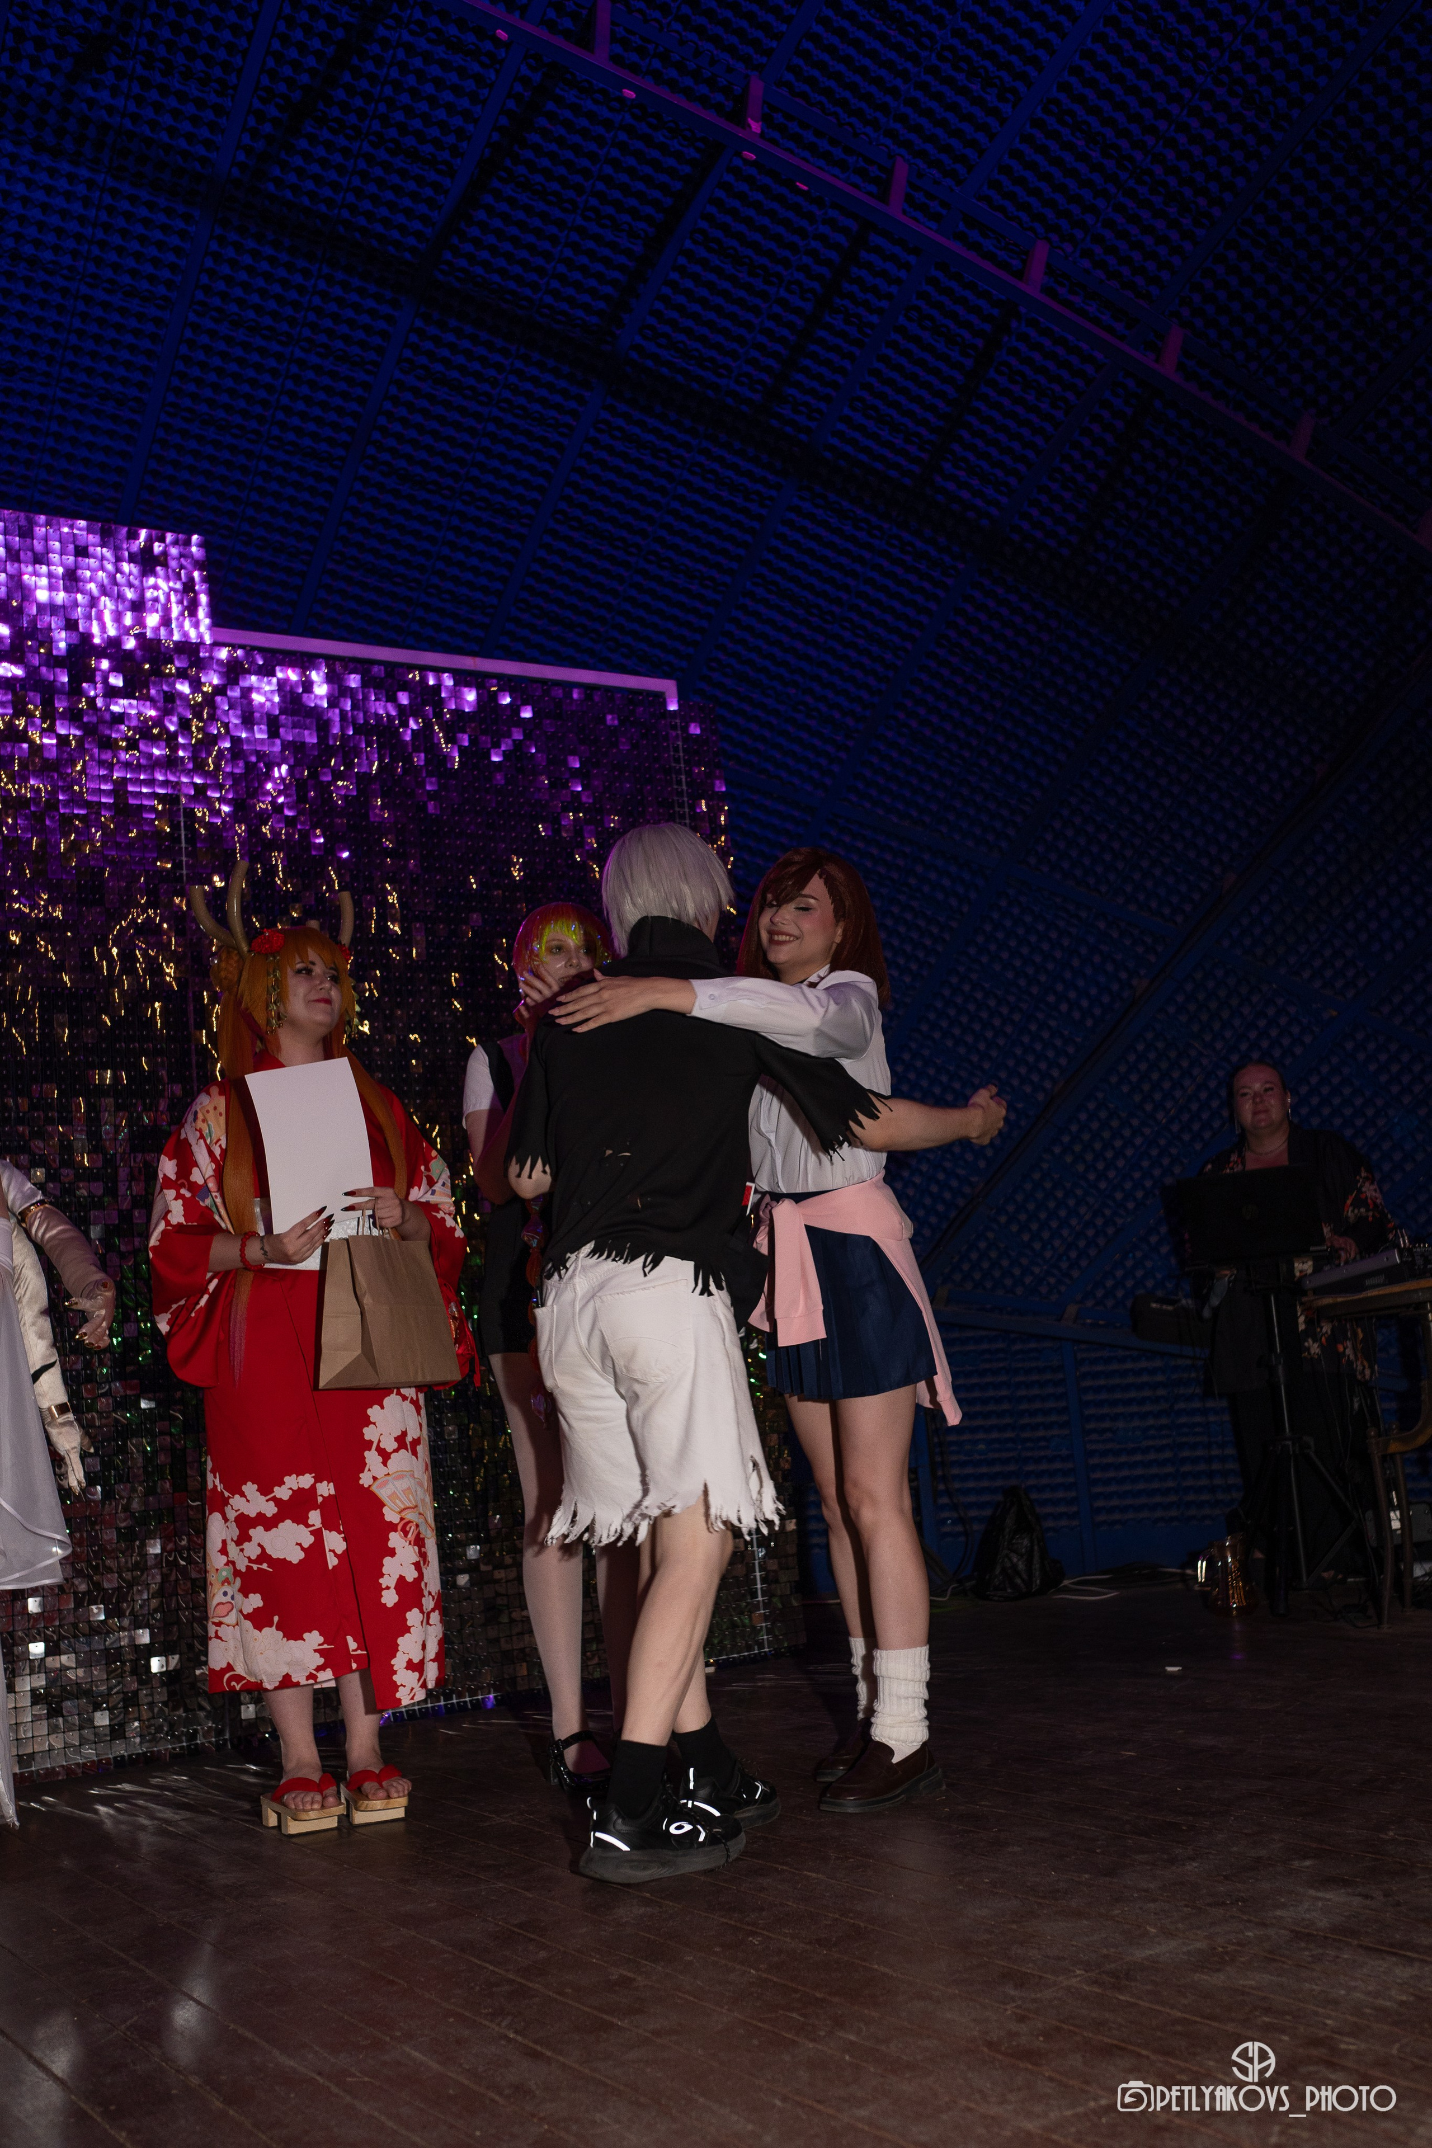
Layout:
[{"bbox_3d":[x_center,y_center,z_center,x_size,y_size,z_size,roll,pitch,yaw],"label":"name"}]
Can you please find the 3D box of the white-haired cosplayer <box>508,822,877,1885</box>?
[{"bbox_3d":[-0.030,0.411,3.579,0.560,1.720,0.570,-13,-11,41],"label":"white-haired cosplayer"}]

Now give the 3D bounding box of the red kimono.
[{"bbox_3d":[-0.772,0.578,4.015,0.600,1.240,0.420,-2,-9,-22],"label":"red kimono"}]

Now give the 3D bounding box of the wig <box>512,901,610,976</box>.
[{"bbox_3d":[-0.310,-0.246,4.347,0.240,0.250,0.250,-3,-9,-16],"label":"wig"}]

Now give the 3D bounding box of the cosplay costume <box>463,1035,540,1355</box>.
[{"bbox_3d":[-0.300,0.230,4.266,0.430,0.680,0.280,-2,-9,-18],"label":"cosplay costume"}]

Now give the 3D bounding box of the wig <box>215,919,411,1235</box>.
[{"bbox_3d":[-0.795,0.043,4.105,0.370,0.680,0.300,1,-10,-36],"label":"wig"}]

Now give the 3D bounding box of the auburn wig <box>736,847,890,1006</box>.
[{"bbox_3d":[0.176,-0.266,3.954,0.270,0.330,0.260,-13,-11,41],"label":"auburn wig"}]

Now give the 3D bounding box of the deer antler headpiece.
[{"bbox_3d":[-0.877,-0.276,4.164,0.340,0.290,0.200,1,-10,-36],"label":"deer antler headpiece"}]

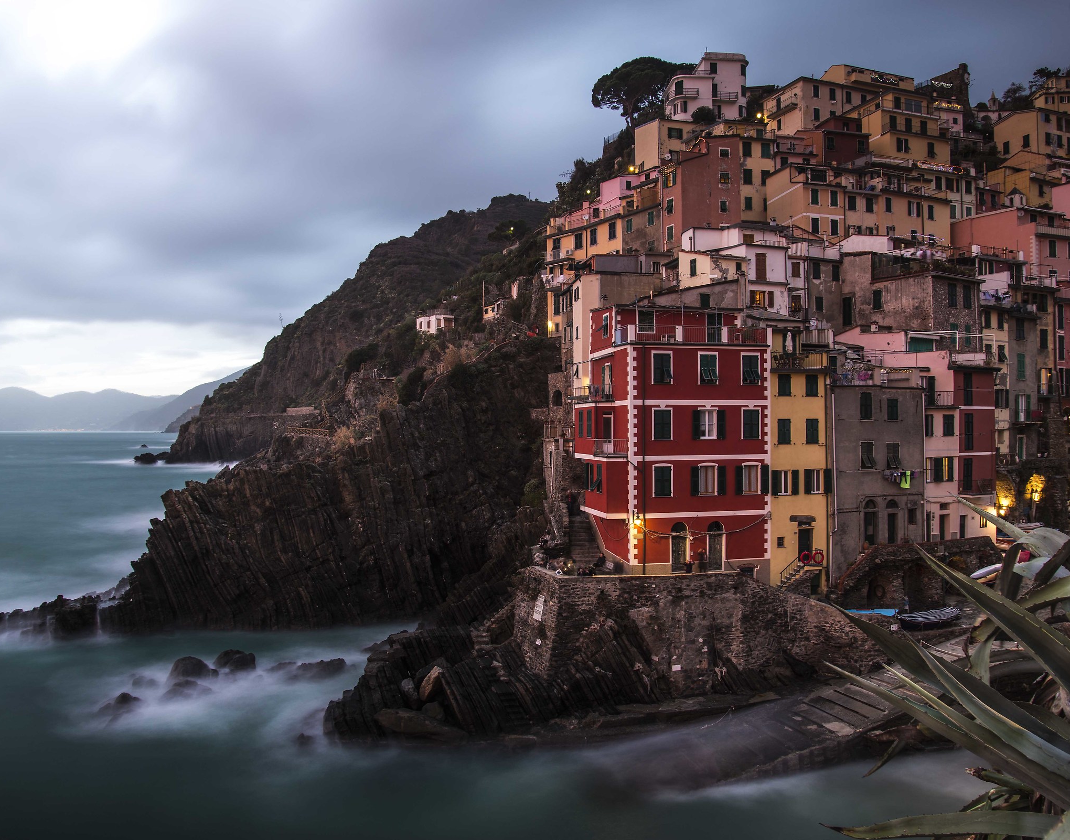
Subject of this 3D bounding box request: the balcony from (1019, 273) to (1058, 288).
[{"bbox_3d":[44.900,-12.390,75.000,4.200,1.300,1.600,0,-1,-25],"label":"balcony"}]

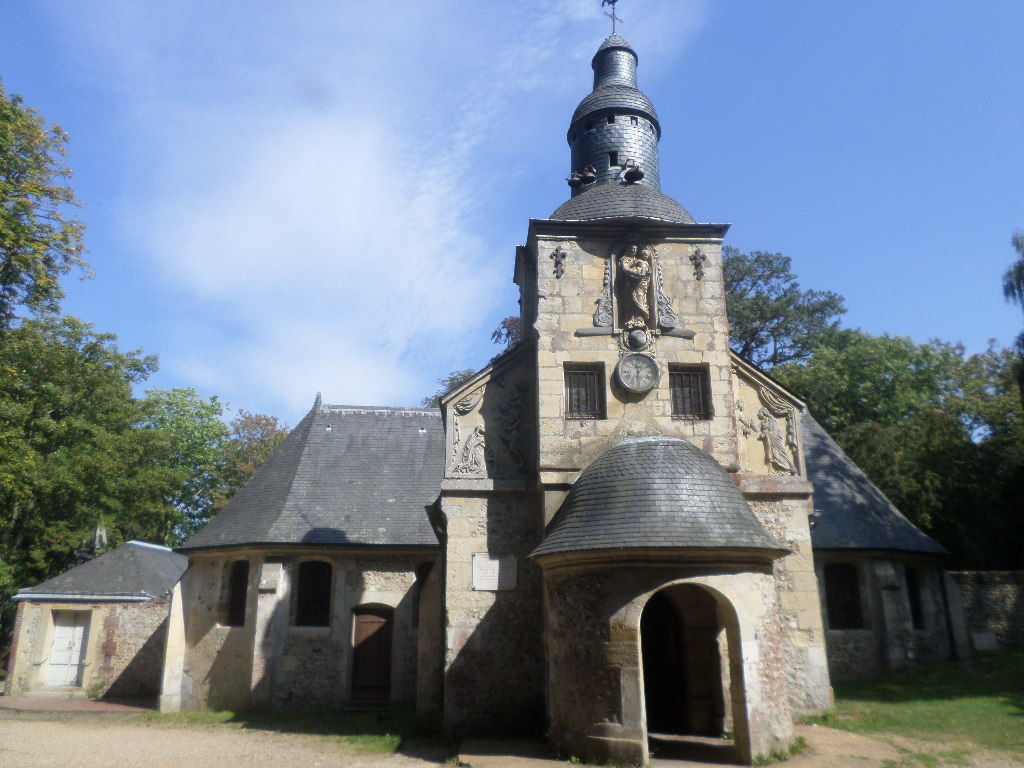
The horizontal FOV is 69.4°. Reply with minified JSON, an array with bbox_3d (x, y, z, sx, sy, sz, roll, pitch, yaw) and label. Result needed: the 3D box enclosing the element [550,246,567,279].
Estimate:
[{"bbox_3d":[0.895,-2.331,14.079,0.300,0.660,0.080,1,-16,-4],"label":"element"}]

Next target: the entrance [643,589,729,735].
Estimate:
[{"bbox_3d":[2.570,4.234,10.957,1.380,2.420,0.500,1,-16,-4],"label":"entrance"}]

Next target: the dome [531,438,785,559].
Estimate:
[{"bbox_3d":[2.500,1.706,11.973,4.300,2.100,2.250,1,-16,-4],"label":"dome"}]

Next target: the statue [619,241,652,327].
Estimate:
[{"bbox_3d":[2.362,-1.880,14.148,0.657,1.726,0.400,1,-18,-3],"label":"statue"}]

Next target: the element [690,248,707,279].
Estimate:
[{"bbox_3d":[3.596,-2.321,14.257,0.293,0.718,0.080,1,-18,-3],"label":"element"}]

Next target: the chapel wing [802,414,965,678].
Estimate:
[{"bbox_3d":[8.763,4.225,21.060,6.100,7.120,6.400,1,-18,-3],"label":"chapel wing"}]

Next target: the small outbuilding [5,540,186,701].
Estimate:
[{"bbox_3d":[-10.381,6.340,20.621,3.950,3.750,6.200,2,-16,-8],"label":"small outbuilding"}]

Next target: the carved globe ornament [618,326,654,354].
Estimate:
[{"bbox_3d":[2.126,-0.743,12.650,0.590,0.450,0.280,-2,-17,4],"label":"carved globe ornament"}]

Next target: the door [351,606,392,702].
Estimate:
[{"bbox_3d":[-3.734,7.223,19.881,1.070,2.430,0.140,1,-17,-3],"label":"door"}]

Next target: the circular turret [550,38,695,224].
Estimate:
[{"bbox_3d":[2.361,-5.553,16.867,3.300,5.899,3.300,0,-18,0],"label":"circular turret"}]

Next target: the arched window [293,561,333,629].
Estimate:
[{"bbox_3d":[-4.427,4.683,16.529,0.800,1.410,0.200,2,-16,-8],"label":"arched window"}]

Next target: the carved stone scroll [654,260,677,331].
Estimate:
[{"bbox_3d":[2.972,-1.724,14.055,0.410,1.460,0.130,1,-16,-4],"label":"carved stone scroll"}]

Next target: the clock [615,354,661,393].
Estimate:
[{"bbox_3d":[2.300,-0.212,13.445,0.771,0.750,0.150,1,-18,-3],"label":"clock"}]

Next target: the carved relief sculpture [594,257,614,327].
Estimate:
[{"bbox_3d":[1.731,-1.737,13.954,0.409,1.407,0.140,1,-18,-3],"label":"carved relief sculpture"}]

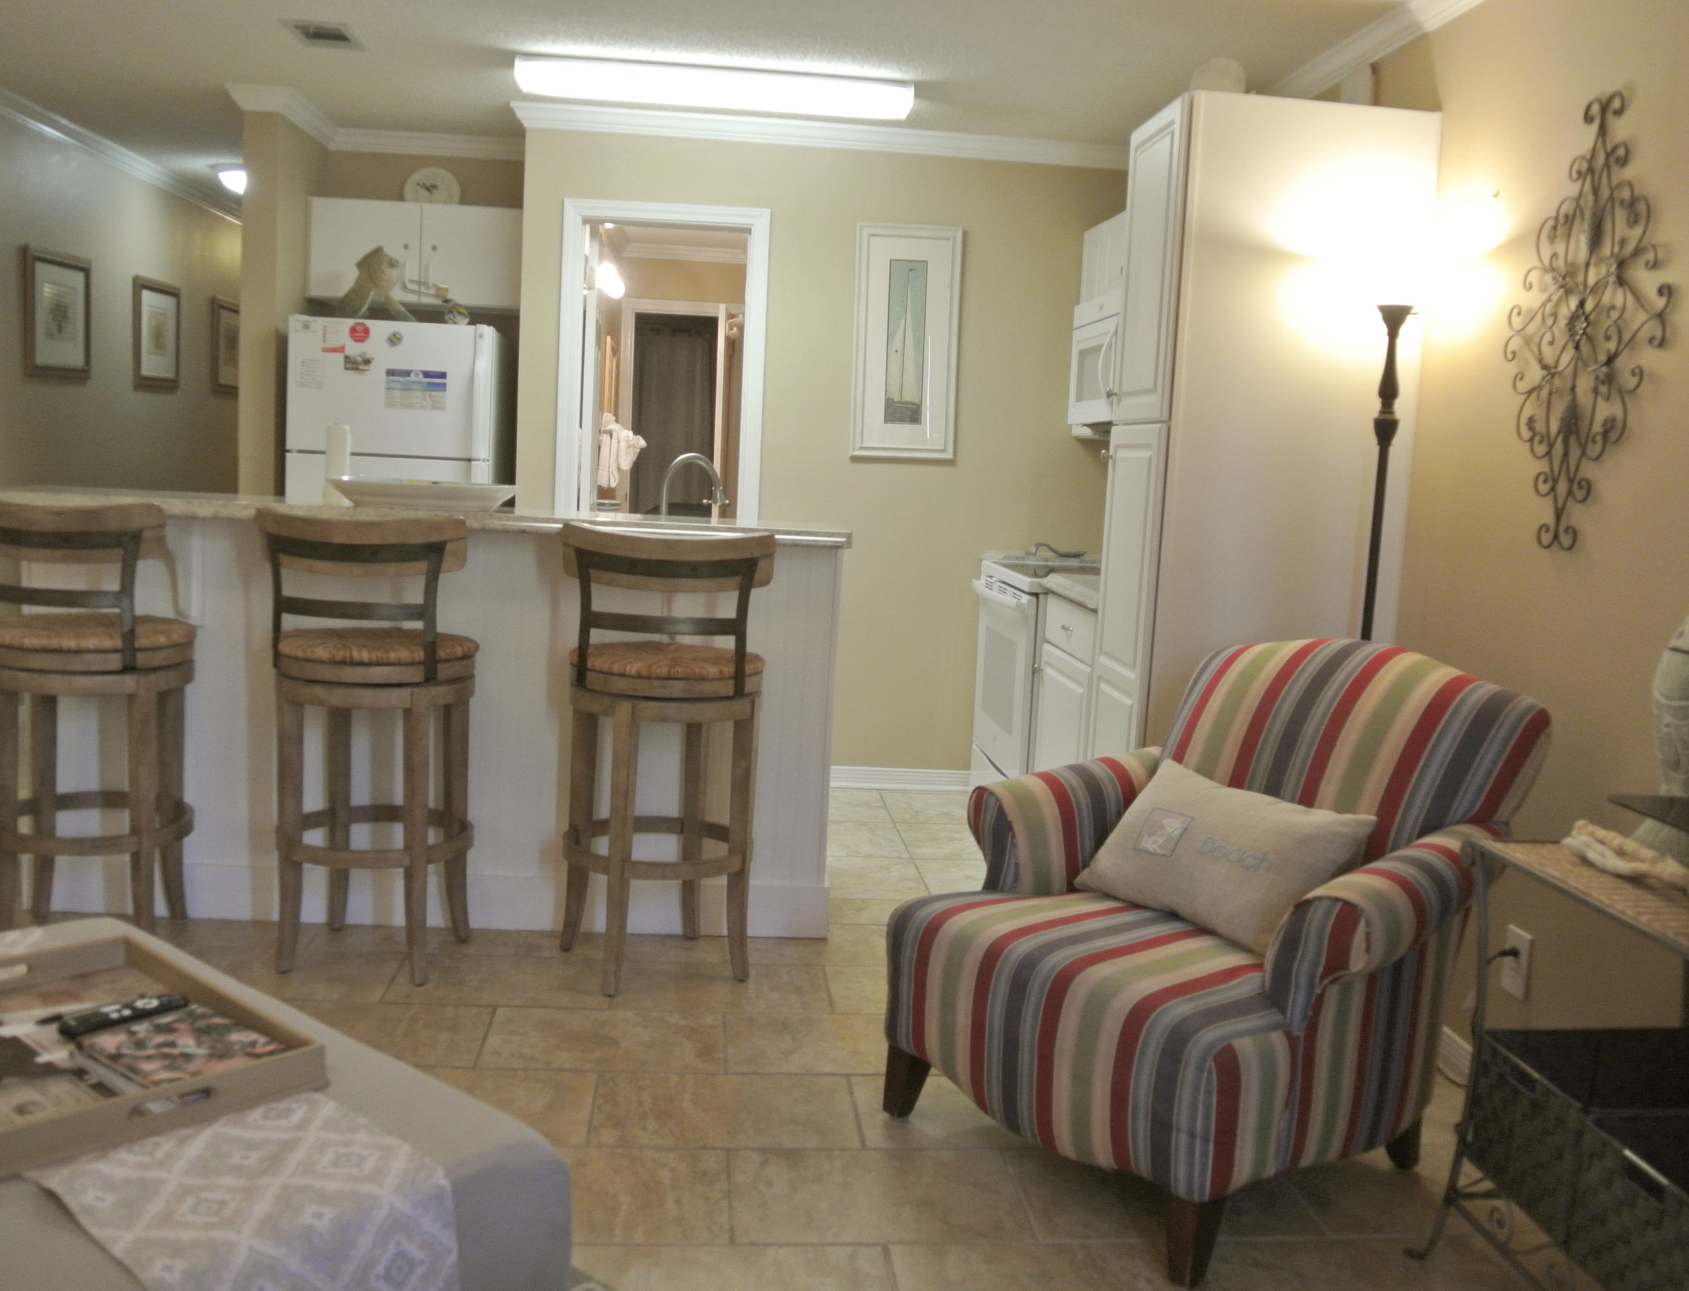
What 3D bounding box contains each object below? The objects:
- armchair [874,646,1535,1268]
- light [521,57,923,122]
[{"bbox_3d":[0.670,0.476,2.711,0.910,0.915,0.840,-3,10,-39],"label":"armchair"},{"bbox_3d":[-0.403,-1.765,4.610,1.240,0.075,0.250,2,7,-4],"label":"light"}]

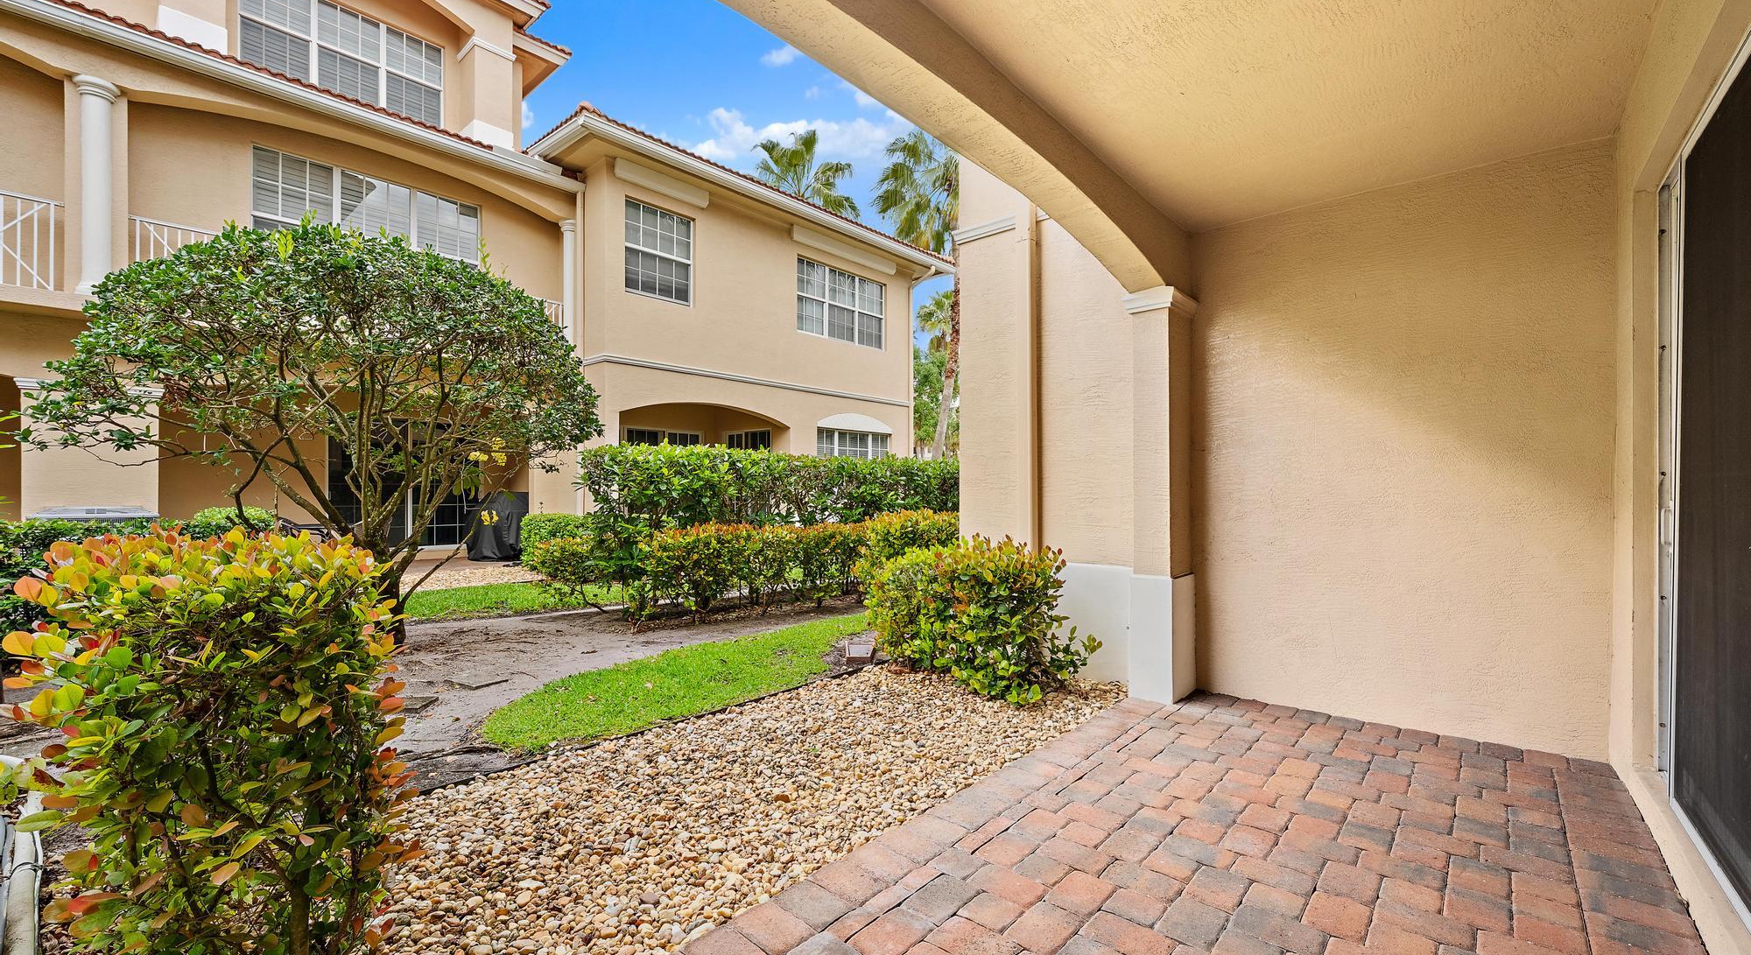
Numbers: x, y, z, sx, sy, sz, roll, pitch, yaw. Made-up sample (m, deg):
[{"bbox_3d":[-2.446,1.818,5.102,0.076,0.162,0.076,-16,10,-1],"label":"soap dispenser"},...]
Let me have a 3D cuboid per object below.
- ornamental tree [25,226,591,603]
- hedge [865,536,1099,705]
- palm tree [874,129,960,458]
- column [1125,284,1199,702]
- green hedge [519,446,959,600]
[{"bbox_3d":[-4.030,-0.350,5.410,3.500,3.360,3.500,0,0,0],"label":"ornamental tree"},{"bbox_3d":[0.623,0.870,4.731,1.400,0.920,0.650,0,0,43],"label":"hedge"},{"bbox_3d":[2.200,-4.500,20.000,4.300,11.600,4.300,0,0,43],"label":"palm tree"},{"bbox_3d":[1.761,0.100,4.158,0.290,2.400,0.420,0,0,43],"label":"column"},{"bbox_3d":[-0.856,0.500,8.068,1.300,1.660,5.200,0,0,43],"label":"green hedge"}]

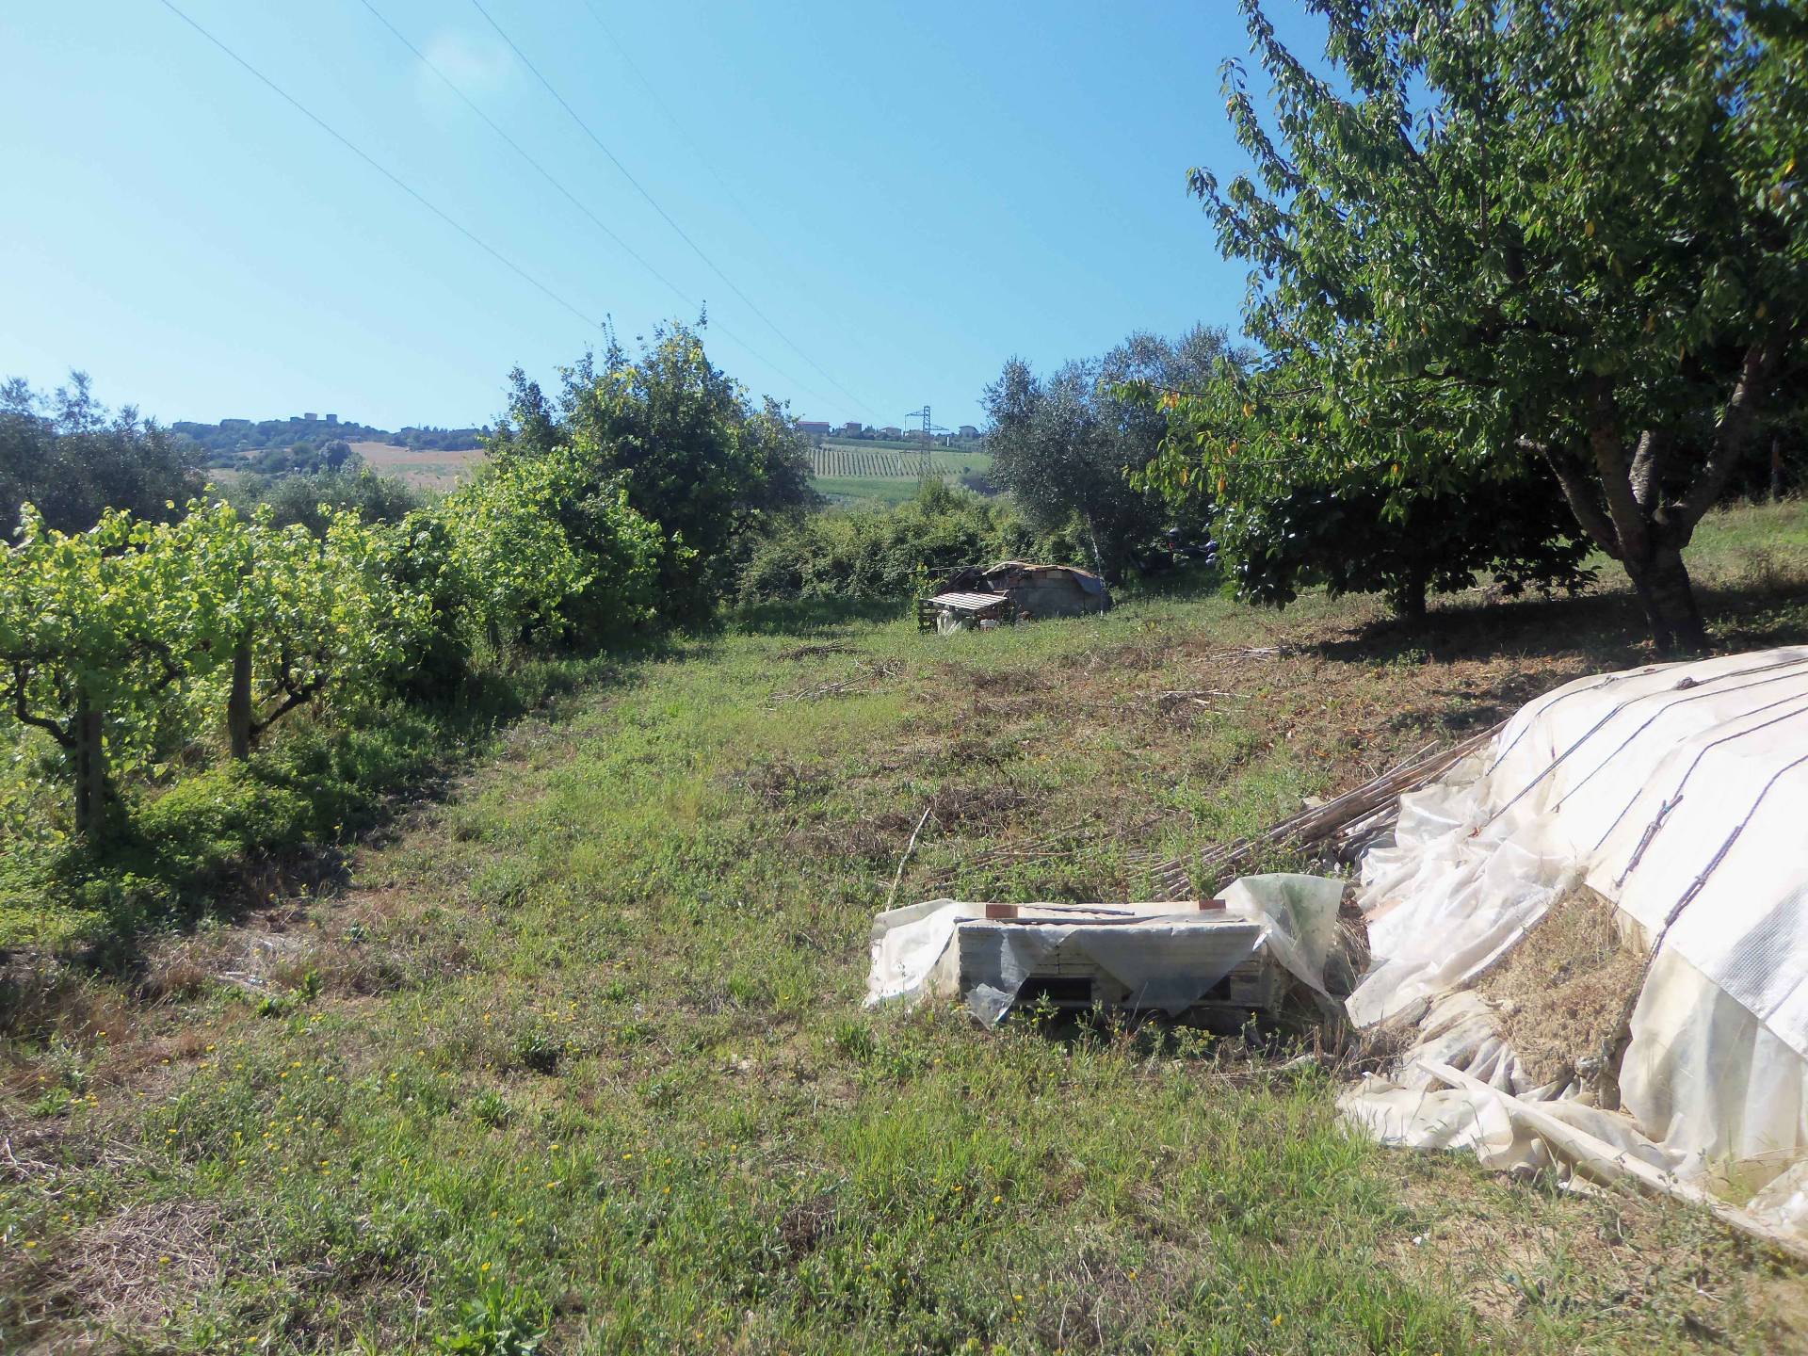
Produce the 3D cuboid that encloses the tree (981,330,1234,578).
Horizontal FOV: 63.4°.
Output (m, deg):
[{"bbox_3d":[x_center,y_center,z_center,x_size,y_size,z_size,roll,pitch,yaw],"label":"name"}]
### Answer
[{"bbox_3d":[3.424,-3.682,25.000,4.300,4.300,4.000,0,7,0],"label":"tree"}]

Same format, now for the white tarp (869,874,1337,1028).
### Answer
[{"bbox_3d":[0.735,1.042,5.700,1.750,0.460,0.750,0,7,0],"label":"white tarp"}]

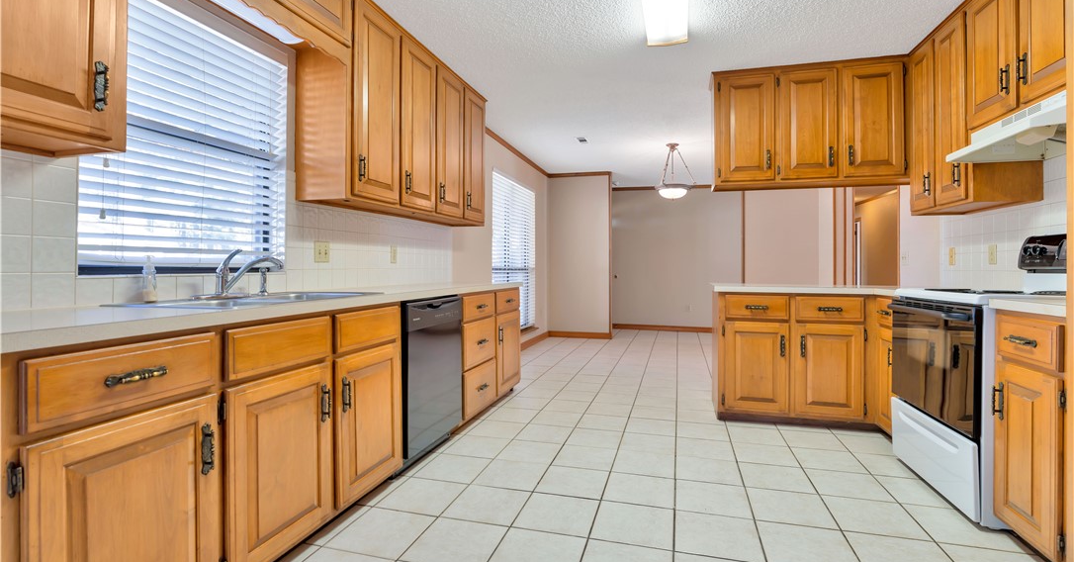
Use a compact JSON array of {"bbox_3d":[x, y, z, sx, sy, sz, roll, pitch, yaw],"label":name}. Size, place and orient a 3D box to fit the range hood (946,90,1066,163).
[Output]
[{"bbox_3d":[2.292,-0.701,2.127,0.460,0.150,0.765,0,1,16],"label":"range hood"}]

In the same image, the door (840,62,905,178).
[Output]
[{"bbox_3d":[2.327,-1.116,3.310,0.357,0.764,0.022,0,1,16],"label":"door"}]

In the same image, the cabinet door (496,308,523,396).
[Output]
[{"bbox_3d":[-0.225,0.554,3.752,0.022,0.580,0.488,0,1,16],"label":"cabinet door"}]

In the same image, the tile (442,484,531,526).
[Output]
[{"bbox_3d":[-0.213,0.983,2.092,0.306,0.010,0.306,0,1,16],"label":"tile"}]

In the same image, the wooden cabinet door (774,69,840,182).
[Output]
[{"bbox_3d":[1.945,-1.115,3.422,0.367,0.764,0.022,0,1,16],"label":"wooden cabinet door"}]

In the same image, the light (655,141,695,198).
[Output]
[{"bbox_3d":[1.543,-1.222,5.350,0.450,0.625,0.450,0,1,16],"label":"light"}]

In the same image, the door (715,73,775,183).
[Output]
[{"bbox_3d":[1.560,-1.113,3.535,0.367,0.764,0.022,0,1,16],"label":"door"}]

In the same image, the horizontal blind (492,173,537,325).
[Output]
[{"bbox_3d":[-0.247,-0.278,5.846,0.055,1.817,1.625,0,1,16],"label":"horizontal blind"}]

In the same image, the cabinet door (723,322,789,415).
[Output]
[{"bbox_3d":[1.423,0.558,3.093,0.379,0.574,0.022,0,1,16],"label":"cabinet door"}]

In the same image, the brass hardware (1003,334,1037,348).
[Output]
[{"bbox_3d":[1.620,0.200,1.609,0.030,0.029,0.134,0,1,16],"label":"brass hardware"}]

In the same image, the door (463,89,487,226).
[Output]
[{"bbox_3d":[-0.519,-0.979,3.872,0.022,1.002,0.418,0,1,16],"label":"door"}]

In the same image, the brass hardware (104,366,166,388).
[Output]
[{"bbox_3d":[-0.923,0.221,1.115,0.030,0.029,0.134,0,1,16],"label":"brass hardware"}]

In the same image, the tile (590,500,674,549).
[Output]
[{"bbox_3d":[0.392,0.980,1.919,0.306,0.010,0.306,0,1,16],"label":"tile"}]

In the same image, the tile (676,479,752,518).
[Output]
[{"bbox_3d":[0.772,0.970,2.125,0.305,0.010,0.305,0,1,16],"label":"tile"}]

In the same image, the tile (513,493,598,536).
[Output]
[{"bbox_3d":[0.088,0.973,1.999,0.305,0.010,0.305,0,1,16],"label":"tile"}]

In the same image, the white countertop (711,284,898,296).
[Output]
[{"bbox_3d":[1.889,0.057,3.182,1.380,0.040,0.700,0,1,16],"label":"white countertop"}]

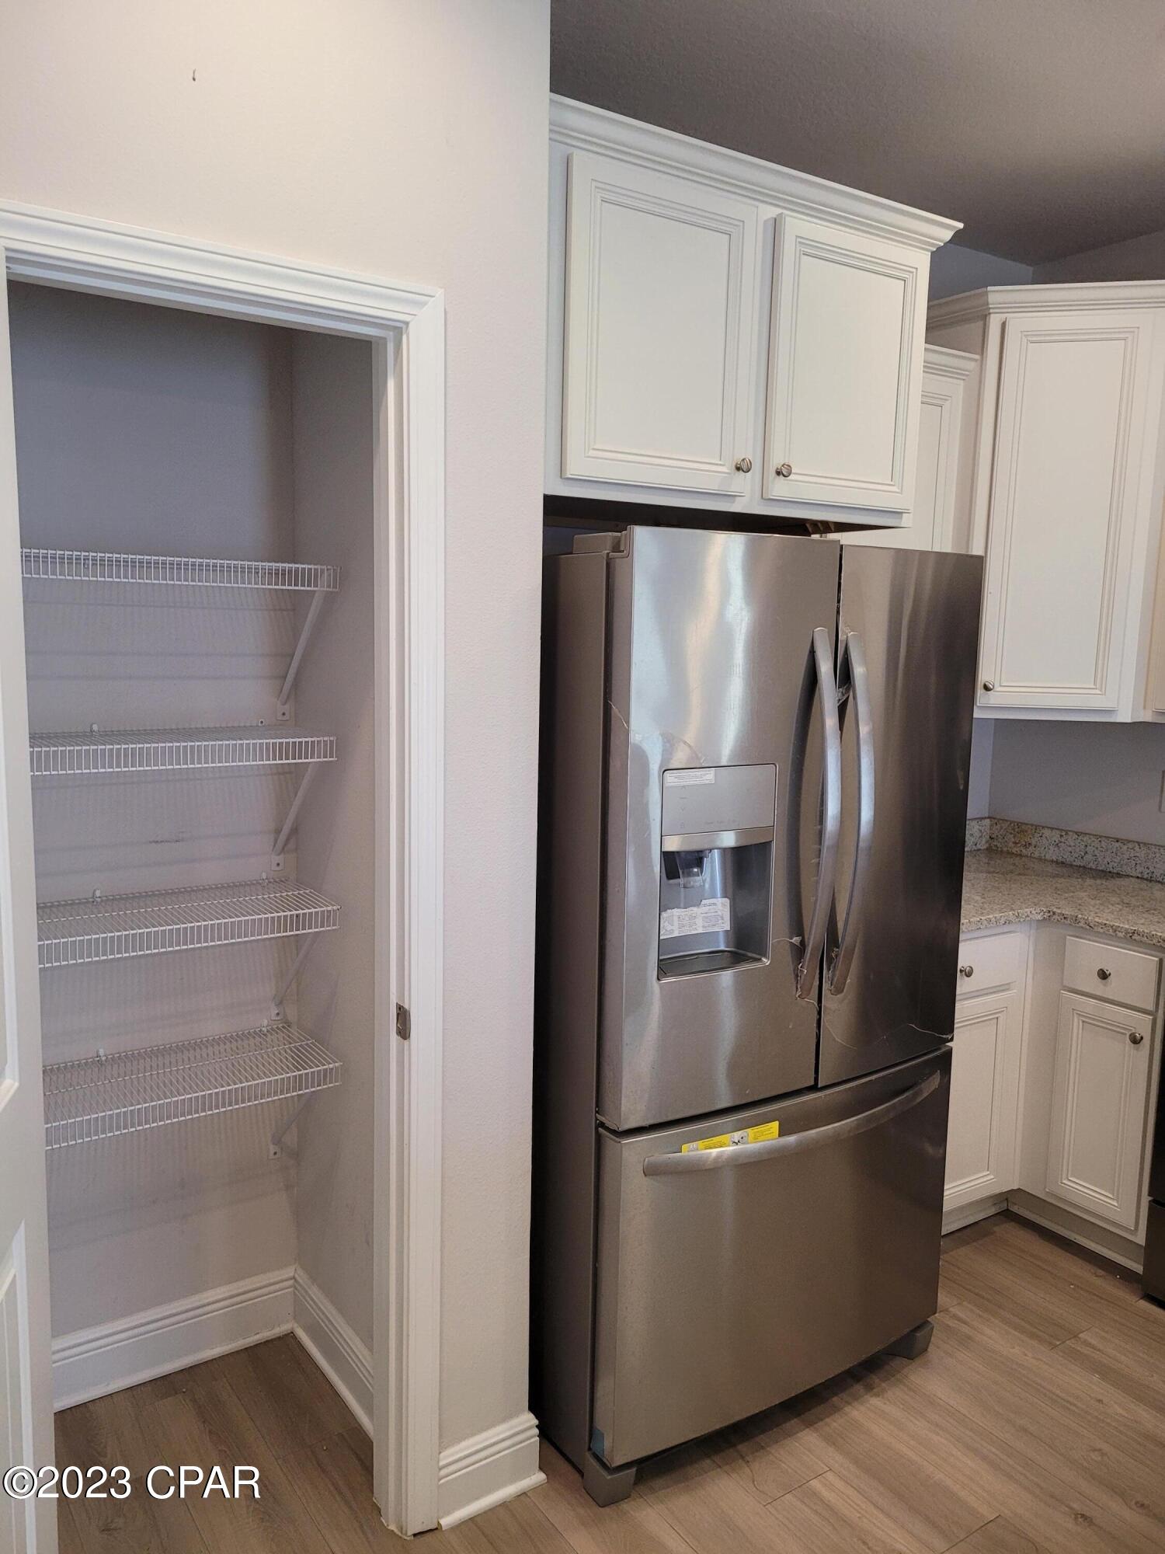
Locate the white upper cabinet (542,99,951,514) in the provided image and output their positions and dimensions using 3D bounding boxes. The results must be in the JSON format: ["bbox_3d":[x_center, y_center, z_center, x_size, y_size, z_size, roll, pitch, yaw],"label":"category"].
[{"bbox_3d":[0.200,-0.897,2.584,1.061,0.659,0.655,-4,9,-34],"label":"white upper cabinet"}]

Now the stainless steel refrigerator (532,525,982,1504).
[{"bbox_3d":[0.237,0.404,2.604,0.906,1.782,0.888,-4,9,-34],"label":"stainless steel refrigerator"}]

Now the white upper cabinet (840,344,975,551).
[{"bbox_3d":[0.729,-0.642,3.163,0.534,0.968,0.347,-4,9,-34],"label":"white upper cabinet"}]

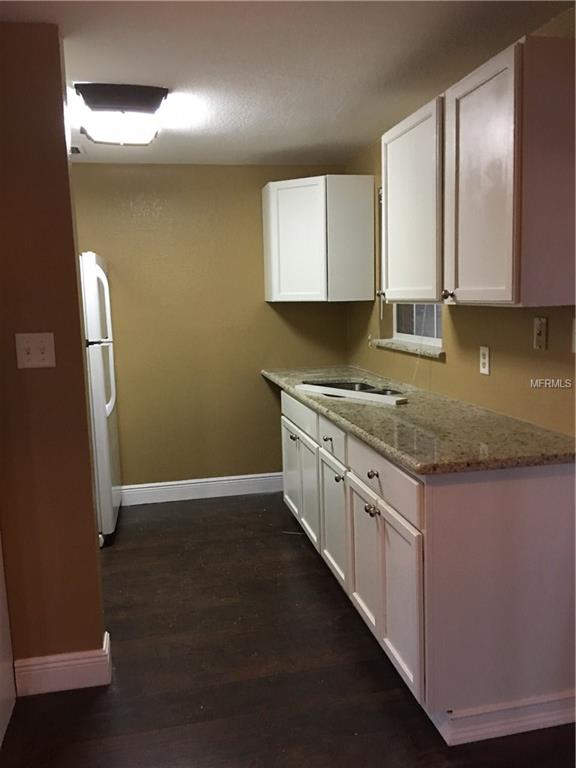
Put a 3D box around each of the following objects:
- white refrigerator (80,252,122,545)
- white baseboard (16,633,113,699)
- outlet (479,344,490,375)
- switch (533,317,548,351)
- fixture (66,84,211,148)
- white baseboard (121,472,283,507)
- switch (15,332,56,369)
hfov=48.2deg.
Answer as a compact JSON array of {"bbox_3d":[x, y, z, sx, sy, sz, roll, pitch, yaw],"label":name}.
[{"bbox_3d":[-1.421,0.091,3.961,0.760,1.700,0.730,-4,8,-12],"label":"white refrigerator"},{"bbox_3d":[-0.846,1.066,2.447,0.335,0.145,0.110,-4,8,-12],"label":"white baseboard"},{"bbox_3d":[0.845,-0.101,2.773,0.012,0.117,0.075,-4,8,-12],"label":"outlet"},{"bbox_3d":[0.924,-0.183,2.364,0.012,0.117,0.078,-4,8,-12],"label":"switch"},{"bbox_3d":[-0.772,-1.250,3.023,0.410,0.100,0.610,-4,8,-16],"label":"fixture"},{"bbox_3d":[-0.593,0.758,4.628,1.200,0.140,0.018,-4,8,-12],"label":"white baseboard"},{"bbox_3d":[-0.873,-0.117,2.231,0.121,0.119,0.012,-4,8,-12],"label":"switch"}]

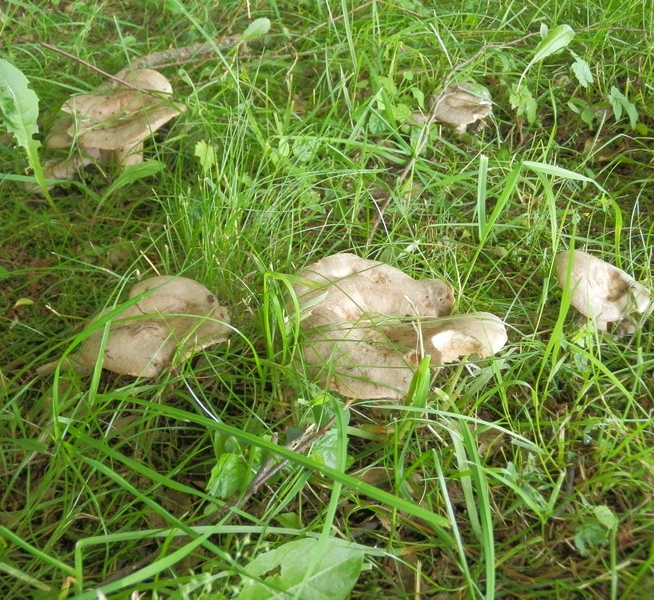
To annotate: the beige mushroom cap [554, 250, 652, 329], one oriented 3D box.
[{"bbox_3d":[0.234,-0.008,0.725,0.080,0.050,0.068,0,38,0],"label":"beige mushroom cap"}]

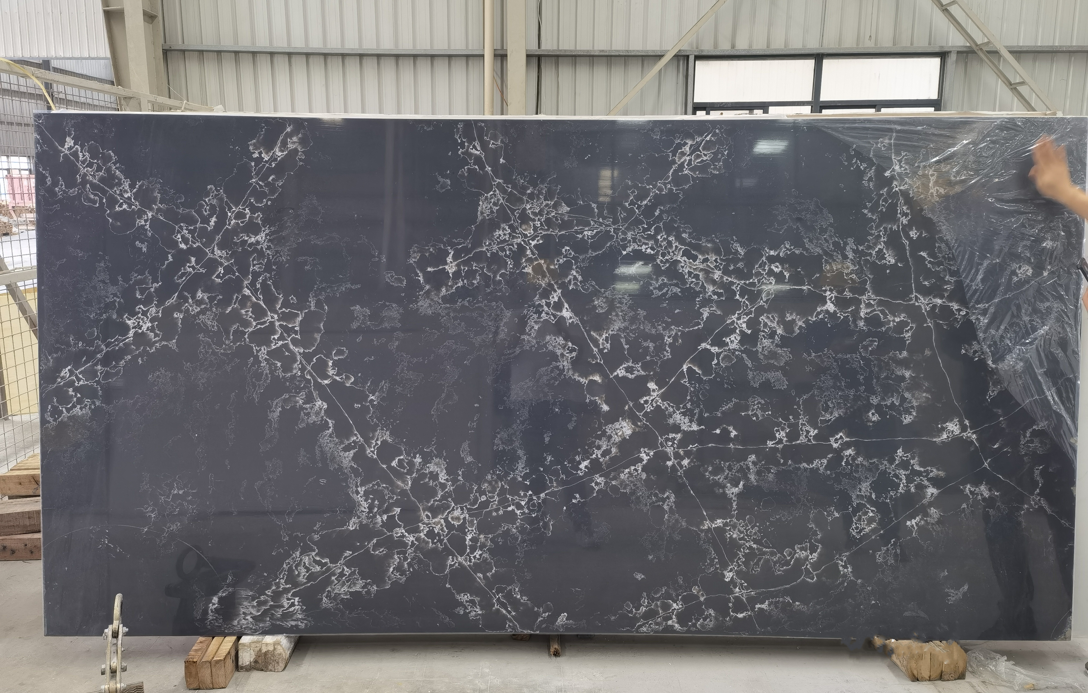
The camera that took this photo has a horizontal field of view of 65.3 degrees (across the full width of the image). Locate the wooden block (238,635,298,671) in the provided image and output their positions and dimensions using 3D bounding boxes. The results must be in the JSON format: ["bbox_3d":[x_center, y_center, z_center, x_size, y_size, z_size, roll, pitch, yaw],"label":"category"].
[{"bbox_3d":[-0.881,0.933,2.781,0.142,0.095,0.330,0,9,-3],"label":"wooden block"}]

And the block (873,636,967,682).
[{"bbox_3d":[1.203,0.952,2.778,0.172,0.088,0.370,0,9,-3],"label":"block"}]

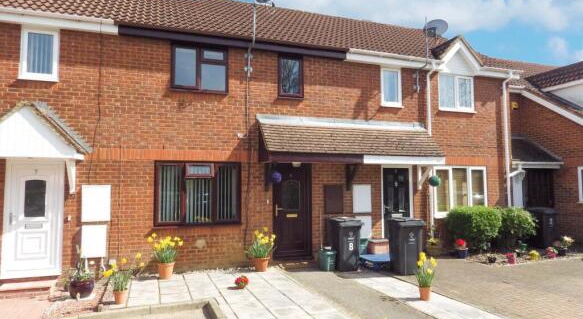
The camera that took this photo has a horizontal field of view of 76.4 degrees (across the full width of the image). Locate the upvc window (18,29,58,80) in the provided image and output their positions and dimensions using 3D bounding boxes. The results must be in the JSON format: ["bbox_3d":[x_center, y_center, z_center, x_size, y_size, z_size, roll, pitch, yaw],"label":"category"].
[{"bbox_3d":[-4.708,-1.993,6.928,0.656,1.059,0.100,1,-4,-17],"label":"upvc window"}]

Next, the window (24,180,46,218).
[{"bbox_3d":[-4.700,0.709,6.786,0.343,0.685,0.050,1,-4,-17],"label":"window"}]

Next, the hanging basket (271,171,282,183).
[{"bbox_3d":[-0.298,0.358,7.364,0.225,0.225,0.225,0,-3,0],"label":"hanging basket"}]

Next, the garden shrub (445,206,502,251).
[{"bbox_3d":[4.447,1.733,9.086,1.000,1.170,0.920,1,-4,-19],"label":"garden shrub"}]

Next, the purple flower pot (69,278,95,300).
[{"bbox_3d":[-3.232,1.964,5.720,0.380,0.310,0.380,1,-4,-19],"label":"purple flower pot"}]

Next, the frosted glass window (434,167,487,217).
[{"bbox_3d":[4.353,0.825,9.490,1.673,1.317,0.100,1,-4,-17],"label":"frosted glass window"}]

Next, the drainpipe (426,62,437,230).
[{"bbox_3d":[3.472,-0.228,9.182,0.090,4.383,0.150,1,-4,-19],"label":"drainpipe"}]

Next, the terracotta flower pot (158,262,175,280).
[{"bbox_3d":[-2.287,2.036,6.793,0.297,0.275,0.297,1,-4,-17],"label":"terracotta flower pot"}]

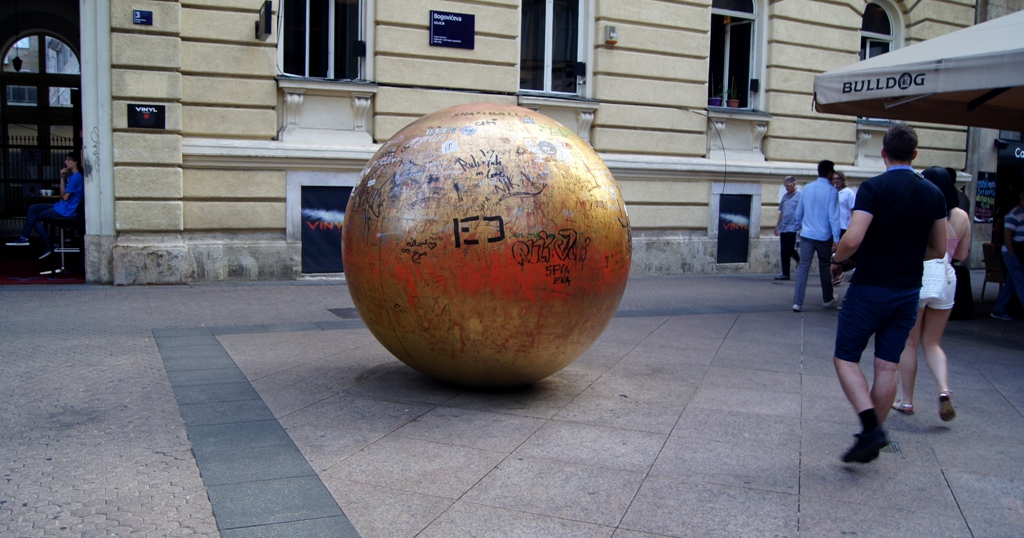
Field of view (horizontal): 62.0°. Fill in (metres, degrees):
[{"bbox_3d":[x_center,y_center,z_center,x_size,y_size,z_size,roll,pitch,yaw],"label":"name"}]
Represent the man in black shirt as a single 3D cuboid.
[{"bbox_3d":[1.977,0.131,4.558,0.560,1.788,0.520,1,5,-5],"label":"man in black shirt"}]

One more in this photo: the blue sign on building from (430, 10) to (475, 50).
[{"bbox_3d":[-0.885,-3.540,12.655,0.708,0.533,0.030,-2,6,-27],"label":"blue sign on building"}]

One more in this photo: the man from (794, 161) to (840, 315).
[{"bbox_3d":[3.837,-0.414,10.704,0.520,1.858,0.460,5,7,36],"label":"man"}]

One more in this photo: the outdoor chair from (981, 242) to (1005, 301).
[{"bbox_3d":[7.130,0.060,12.219,0.560,0.880,0.460,-2,6,-28],"label":"outdoor chair"}]

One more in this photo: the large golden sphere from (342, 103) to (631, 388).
[{"bbox_3d":[-0.167,-0.159,5.950,2.000,2.000,2.000,1,5,0],"label":"large golden sphere"}]

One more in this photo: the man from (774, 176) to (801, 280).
[{"bbox_3d":[4.825,-0.726,14.837,0.500,1.775,0.460,-2,7,-35],"label":"man"}]

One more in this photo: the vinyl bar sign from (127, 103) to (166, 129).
[{"bbox_3d":[-4.613,-1.925,10.766,0.448,0.299,0.030,-2,6,-27],"label":"vinyl bar sign"}]

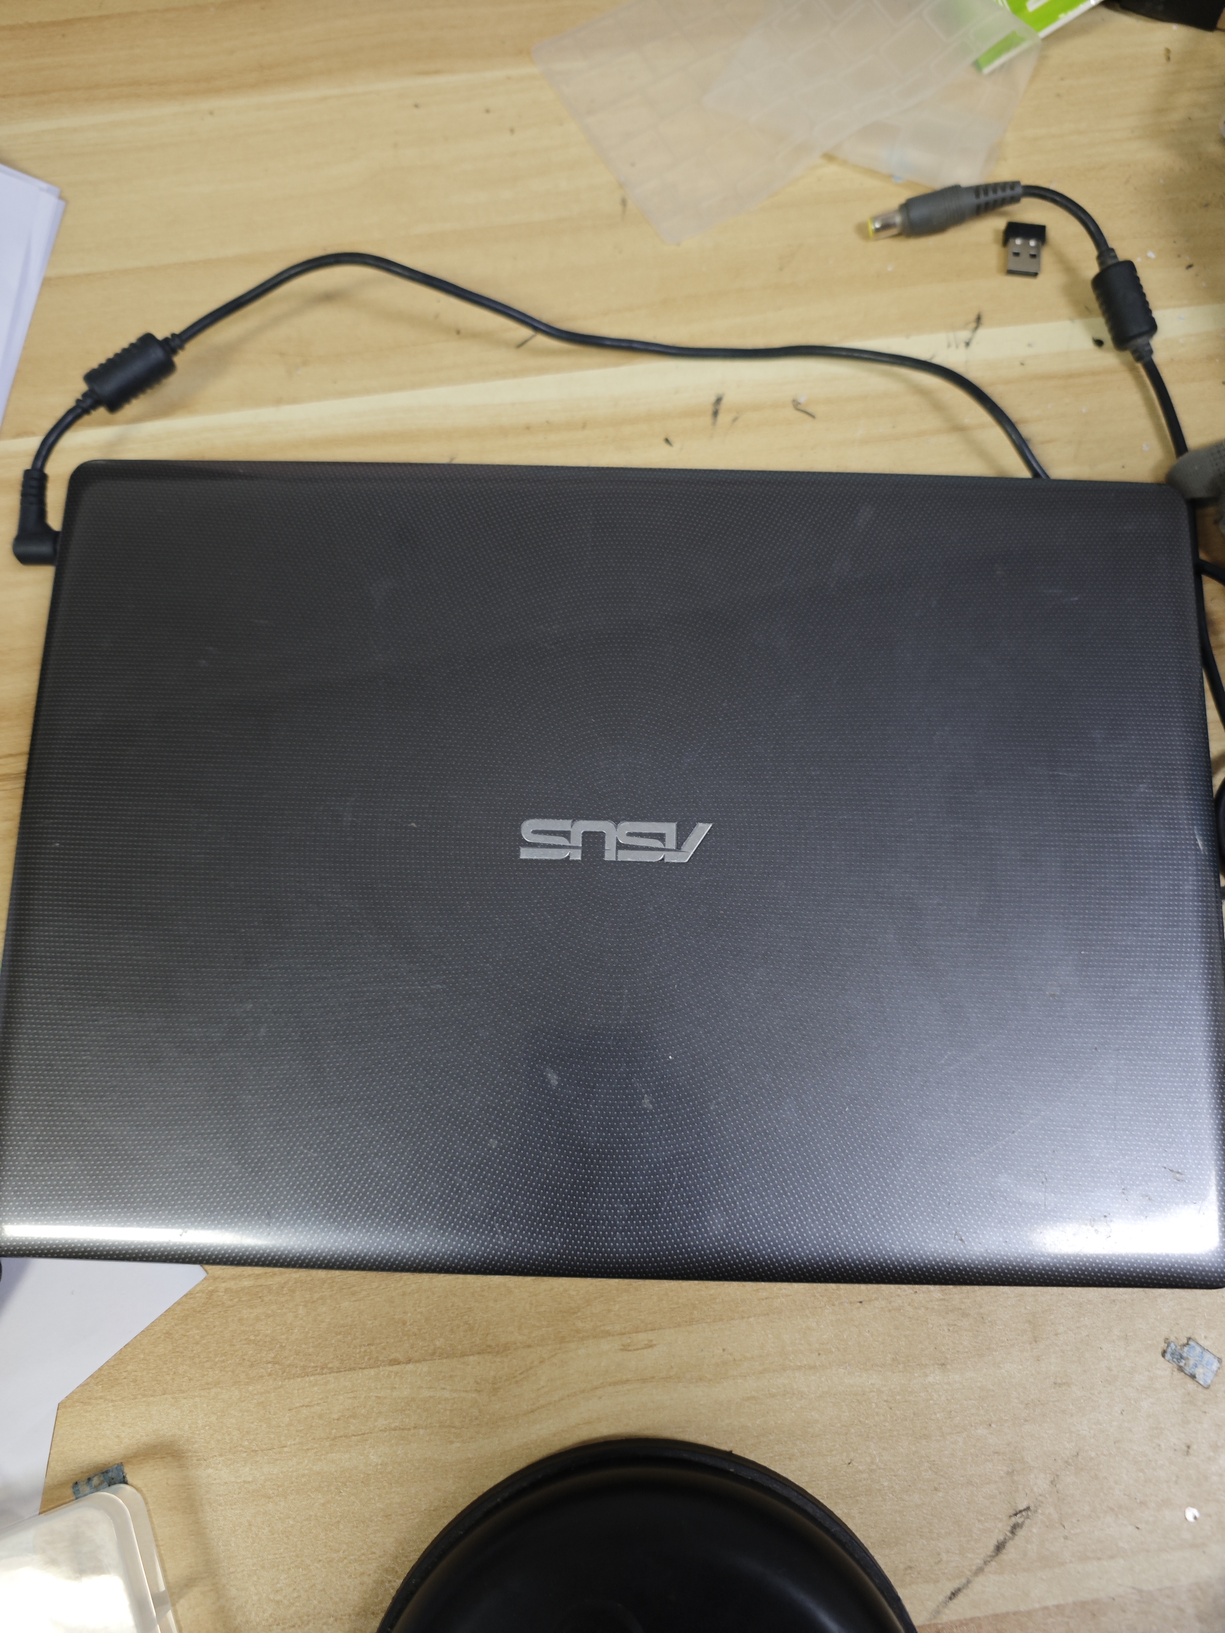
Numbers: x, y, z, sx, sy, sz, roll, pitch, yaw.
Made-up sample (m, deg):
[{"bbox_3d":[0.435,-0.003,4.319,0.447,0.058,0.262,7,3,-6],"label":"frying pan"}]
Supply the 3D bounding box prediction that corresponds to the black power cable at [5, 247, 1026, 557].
[{"bbox_3d":[-0.030,-0.142,0.364,0.338,0.026,0.102,-4,78,-1],"label":"black power cable"}]

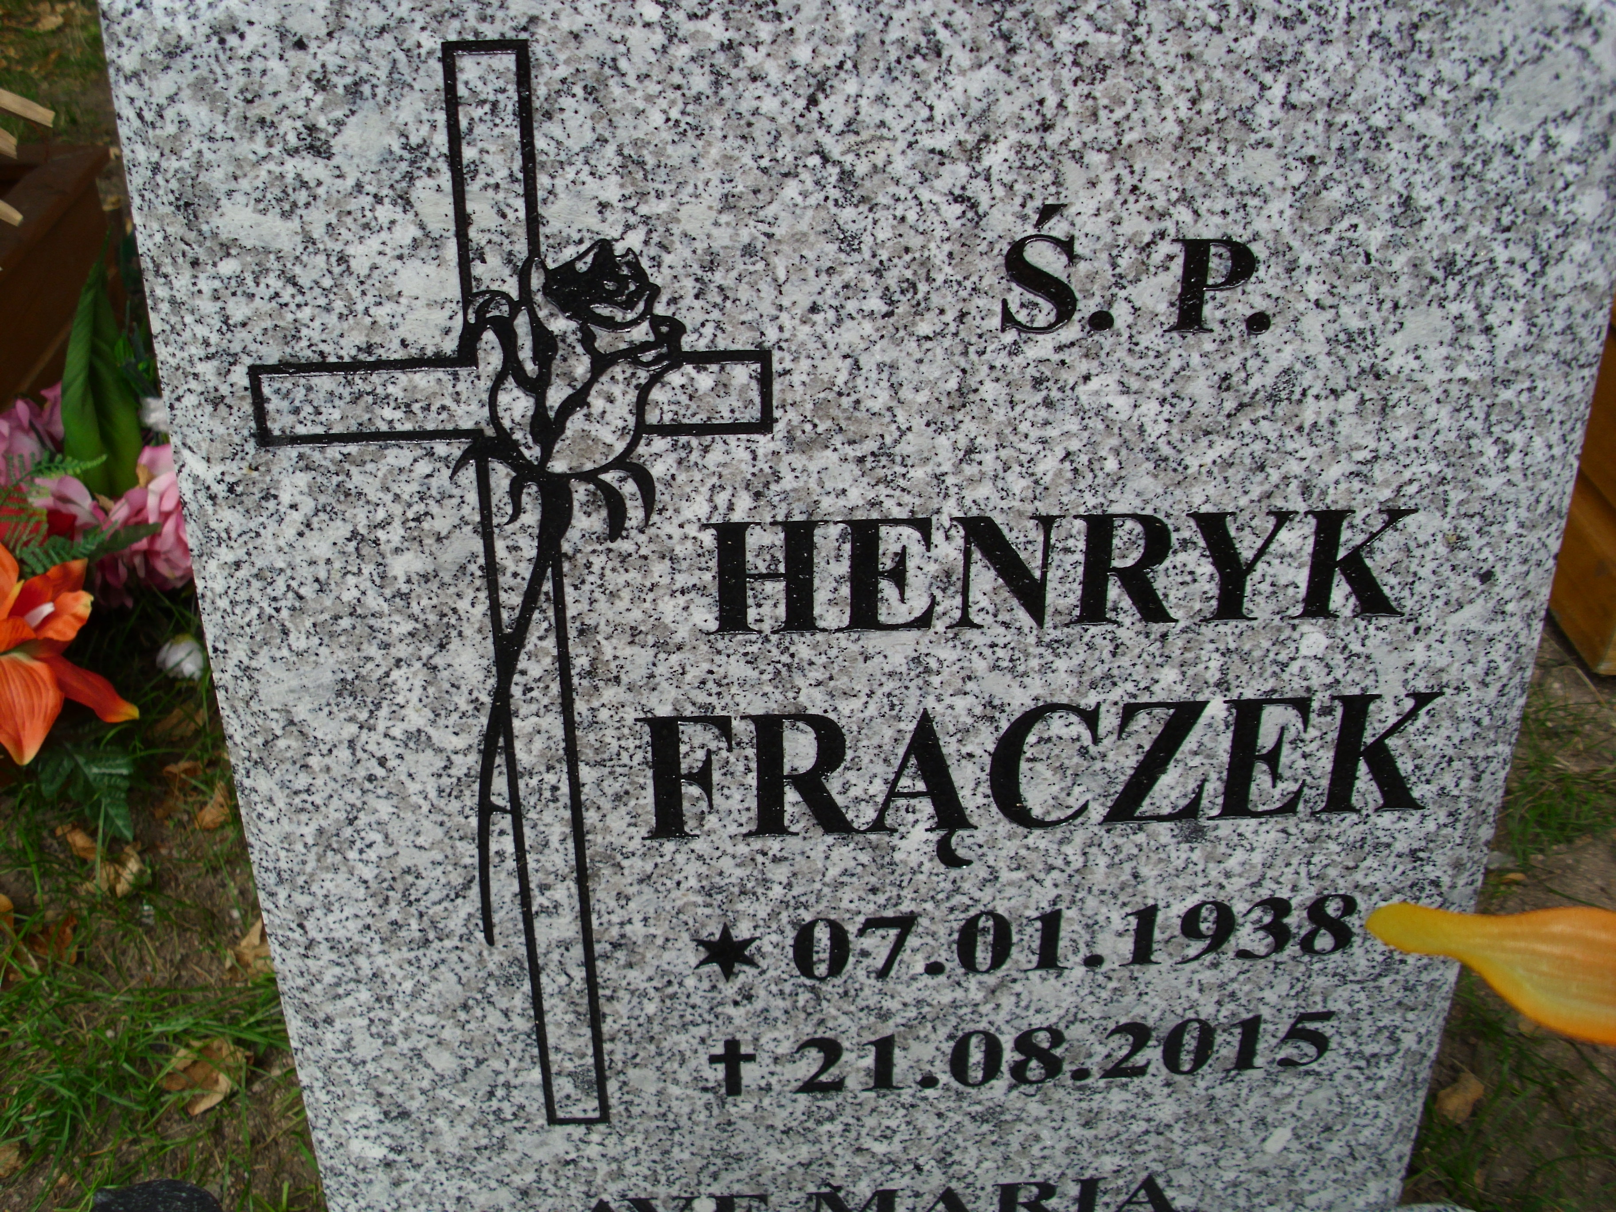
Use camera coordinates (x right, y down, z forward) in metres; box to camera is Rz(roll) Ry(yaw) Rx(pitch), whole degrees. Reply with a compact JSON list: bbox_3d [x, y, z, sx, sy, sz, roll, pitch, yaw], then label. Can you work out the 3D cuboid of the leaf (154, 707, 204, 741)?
[{"bbox_3d":[-0.525,0.097,1.374,0.032,0.014,0.042,0,29,-1],"label":"leaf"}]

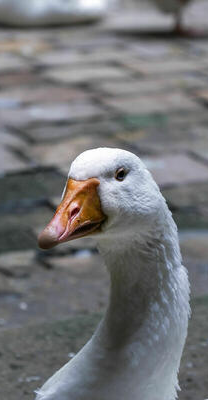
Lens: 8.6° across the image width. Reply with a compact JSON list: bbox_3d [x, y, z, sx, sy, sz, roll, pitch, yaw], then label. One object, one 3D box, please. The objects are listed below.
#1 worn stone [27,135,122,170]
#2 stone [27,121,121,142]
[{"bbox_3d":[-0.032,-0.047,2.517,0.171,0.085,0.153,-7,19,-23],"label":"worn stone"},{"bbox_3d":[-0.058,-0.091,2.656,0.170,0.085,0.083,-6,19,-20],"label":"stone"}]

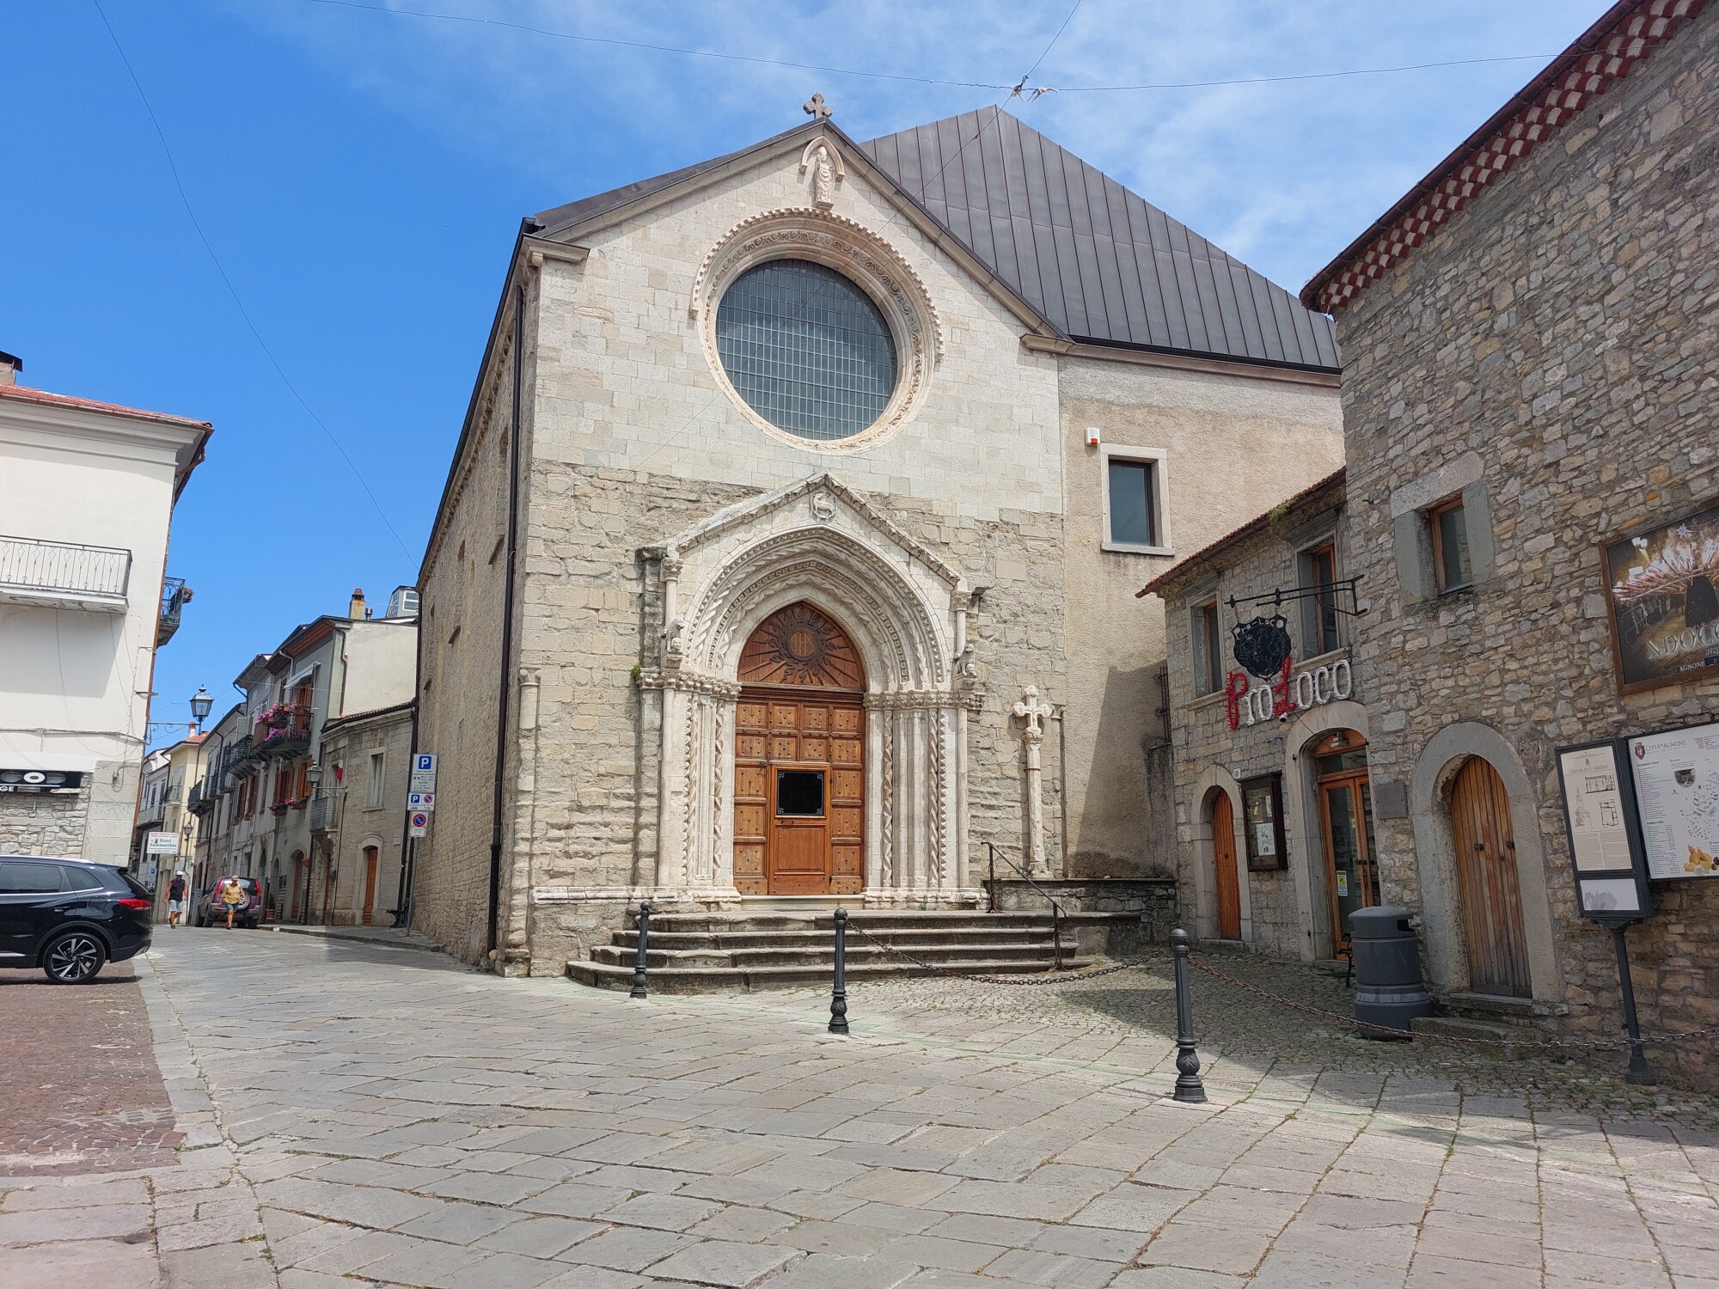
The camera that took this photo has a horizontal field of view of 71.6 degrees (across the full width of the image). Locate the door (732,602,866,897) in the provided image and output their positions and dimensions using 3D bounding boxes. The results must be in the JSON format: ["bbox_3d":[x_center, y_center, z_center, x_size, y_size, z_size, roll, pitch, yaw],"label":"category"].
[{"bbox_3d":[-0.908,1.579,18.551,2.108,4.580,0.250,4,-13,-21],"label":"door"}]

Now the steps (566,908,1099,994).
[{"bbox_3d":[-0.186,3.910,15.237,6.760,0.875,1.632,5,-13,-20],"label":"steps"}]

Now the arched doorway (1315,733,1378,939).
[{"bbox_3d":[5.549,2.262,13.494,0.320,2.530,1.420,2,-13,-11],"label":"arched doorway"}]

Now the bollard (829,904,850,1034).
[{"bbox_3d":[-0.170,2.742,10.025,0.185,1.020,0.185,0,-12,0],"label":"bollard"}]

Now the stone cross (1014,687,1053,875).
[{"bbox_3d":[2.565,1.964,17.292,0.682,2.784,0.400,5,-13,-20],"label":"stone cross"}]

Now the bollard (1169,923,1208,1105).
[{"bbox_3d":[2.038,2.305,7.448,0.210,1.020,0.210,5,-13,-20],"label":"bollard"}]

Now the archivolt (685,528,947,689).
[{"bbox_3d":[-0.631,-0.422,17.073,3.845,2.437,0.600,5,-13,-20],"label":"archivolt"}]

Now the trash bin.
[{"bbox_3d":[4.267,2.639,9.659,0.640,1.008,0.640,6,-14,-26],"label":"trash bin"}]

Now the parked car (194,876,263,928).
[{"bbox_3d":[-22.817,9.355,43.185,1.780,1.700,4.600,8,-15,-34],"label":"parked car"}]

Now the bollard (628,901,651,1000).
[{"bbox_3d":[-2.406,3.360,13.152,0.185,1.020,0.185,5,-13,-20],"label":"bollard"}]

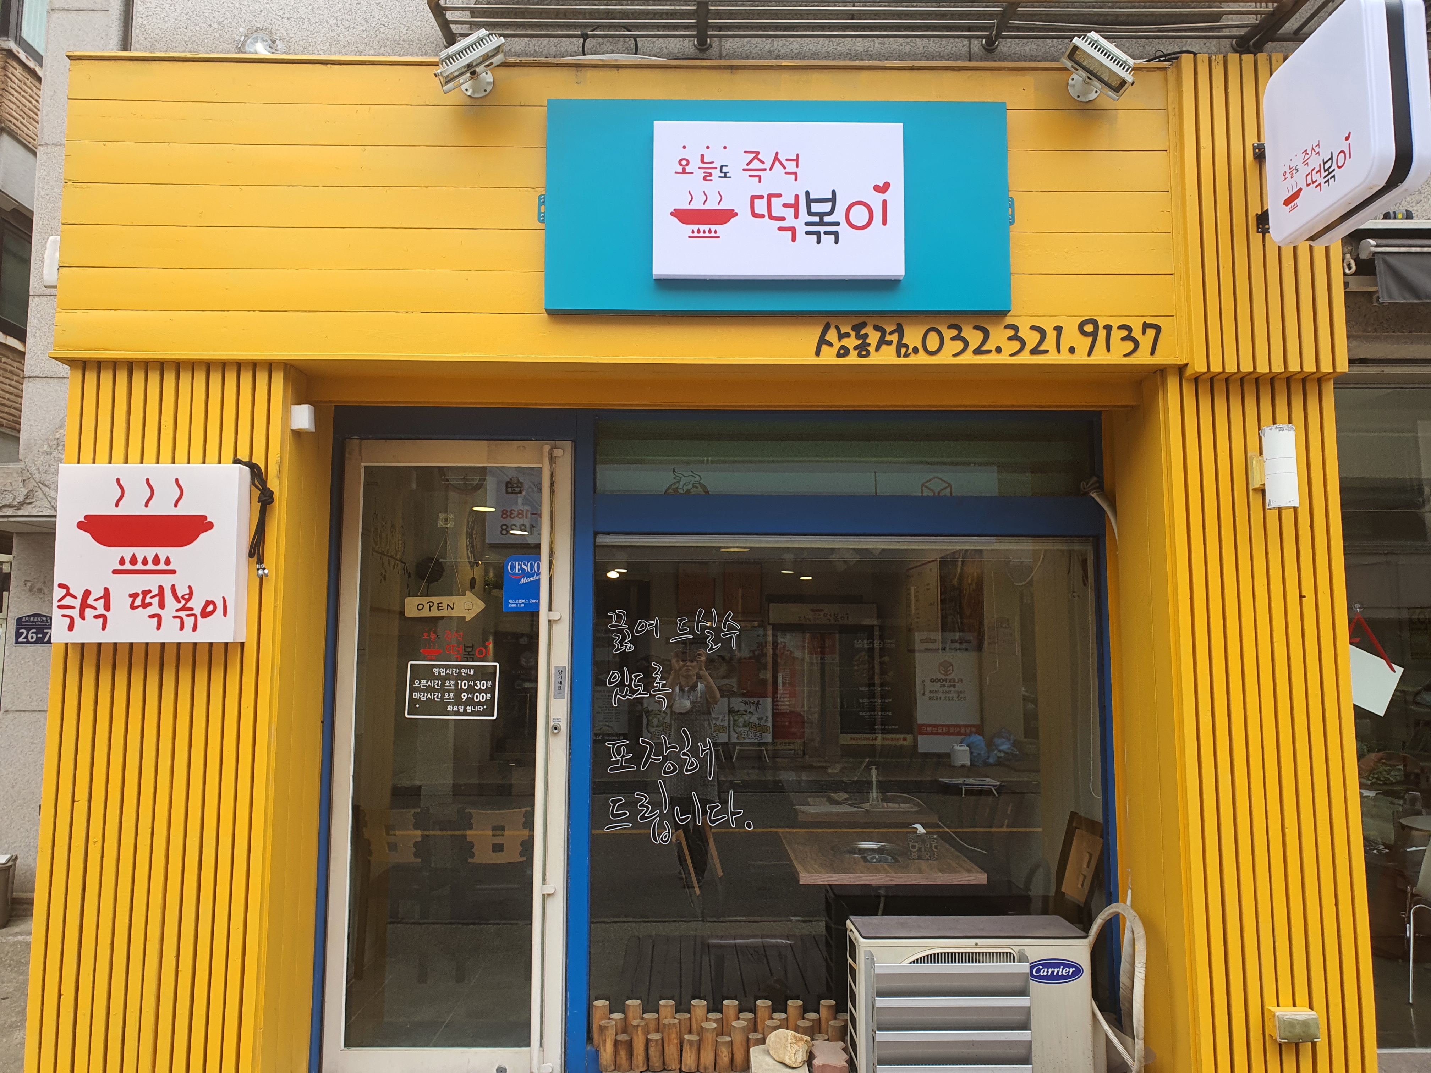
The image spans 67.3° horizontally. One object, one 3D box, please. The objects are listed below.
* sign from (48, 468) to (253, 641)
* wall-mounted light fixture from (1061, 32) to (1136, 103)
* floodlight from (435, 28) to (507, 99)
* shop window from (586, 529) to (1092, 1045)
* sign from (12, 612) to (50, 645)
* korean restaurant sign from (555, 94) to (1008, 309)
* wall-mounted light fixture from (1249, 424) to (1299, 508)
[{"bbox_3d":[-1.620,0.051,3.098,0.509,0.509,0.084,0,-6,-1],"label":"sign"},{"bbox_3d":[1.124,-1.374,3.171,0.213,0.089,0.174,37,-8,3],"label":"wall-mounted light fixture"},{"bbox_3d":[-0.709,-1.371,3.138,0.213,0.089,0.174,-30,-5,-4],"label":"floodlight"},{"bbox_3d":[0.446,0.820,3.630,1.721,1.647,0.069,0,-6,-1],"label":"shop window"},{"bbox_3d":[-3.329,0.458,5.280,0.223,0.162,0.015,0,-6,-1],"label":"sign"},{"bbox_3d":[0.186,-0.977,3.168,1.361,0.640,0.084,0,-6,-1],"label":"korean restaurant sign"},{"bbox_3d":[1.638,-0.199,3.147,0.096,0.233,0.149,0,-6,-1],"label":"wall-mounted light fixture"}]

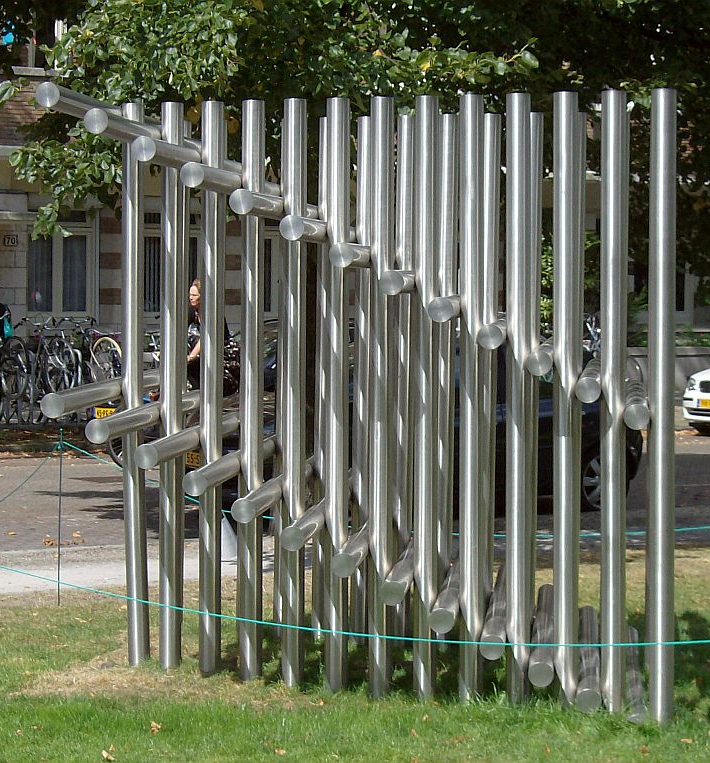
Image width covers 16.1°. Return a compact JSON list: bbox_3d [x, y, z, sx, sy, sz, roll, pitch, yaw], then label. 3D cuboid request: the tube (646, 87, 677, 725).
[{"bbox_3d":[1.222,0.104,10.000,0.102,2.530,0.102,0,2,5],"label":"tube"}]

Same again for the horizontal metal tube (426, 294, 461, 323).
[{"bbox_3d":[0.465,-0.349,11.343,0.102,0.102,2.500,0,3,5],"label":"horizontal metal tube"}]

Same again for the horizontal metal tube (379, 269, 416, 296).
[{"bbox_3d":[0.266,-0.456,11.235,0.100,0.100,2.500,0,3,5],"label":"horizontal metal tube"}]

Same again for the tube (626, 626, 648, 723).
[{"bbox_3d":[1.247,1.314,11.235,0.100,0.100,2.500,0,3,5],"label":"tube"}]

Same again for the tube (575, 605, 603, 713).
[{"bbox_3d":[1.077,1.264,11.591,0.102,0.102,2.550,1,3,5],"label":"tube"}]

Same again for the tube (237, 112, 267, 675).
[{"bbox_3d":[-0.472,0.041,11.449,0.102,2.664,0.102,1,3,5],"label":"tube"}]

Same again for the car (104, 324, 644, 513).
[{"bbox_3d":[0.413,0.335,21.171,4.200,1.460,1.730,-1,3,-36],"label":"car"}]

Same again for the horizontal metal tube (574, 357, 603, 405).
[{"bbox_3d":[1.042,-0.029,11.184,0.100,0.100,2.500,0,3,5],"label":"horizontal metal tube"}]

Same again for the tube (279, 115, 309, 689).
[{"bbox_3d":[-0.265,0.051,11.029,0.100,2.570,0.100,0,3,5],"label":"tube"}]

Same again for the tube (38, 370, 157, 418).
[{"bbox_3d":[-1.103,0.038,11.343,0.102,0.102,2.500,0,3,5],"label":"tube"}]

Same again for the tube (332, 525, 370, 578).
[{"bbox_3d":[0.074,0.675,11.312,0.100,0.100,2.500,0,3,5],"label":"tube"}]

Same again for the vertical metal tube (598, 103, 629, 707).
[{"bbox_3d":[1.081,0.082,10.465,0.102,2.605,0.102,1,3,5],"label":"vertical metal tube"}]

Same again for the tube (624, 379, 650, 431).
[{"bbox_3d":[1.248,0.084,11.343,0.102,0.102,2.500,0,3,5],"label":"tube"}]

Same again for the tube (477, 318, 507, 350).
[{"bbox_3d":[0.654,-0.241,11.209,0.100,0.100,2.500,0,3,5],"label":"tube"}]

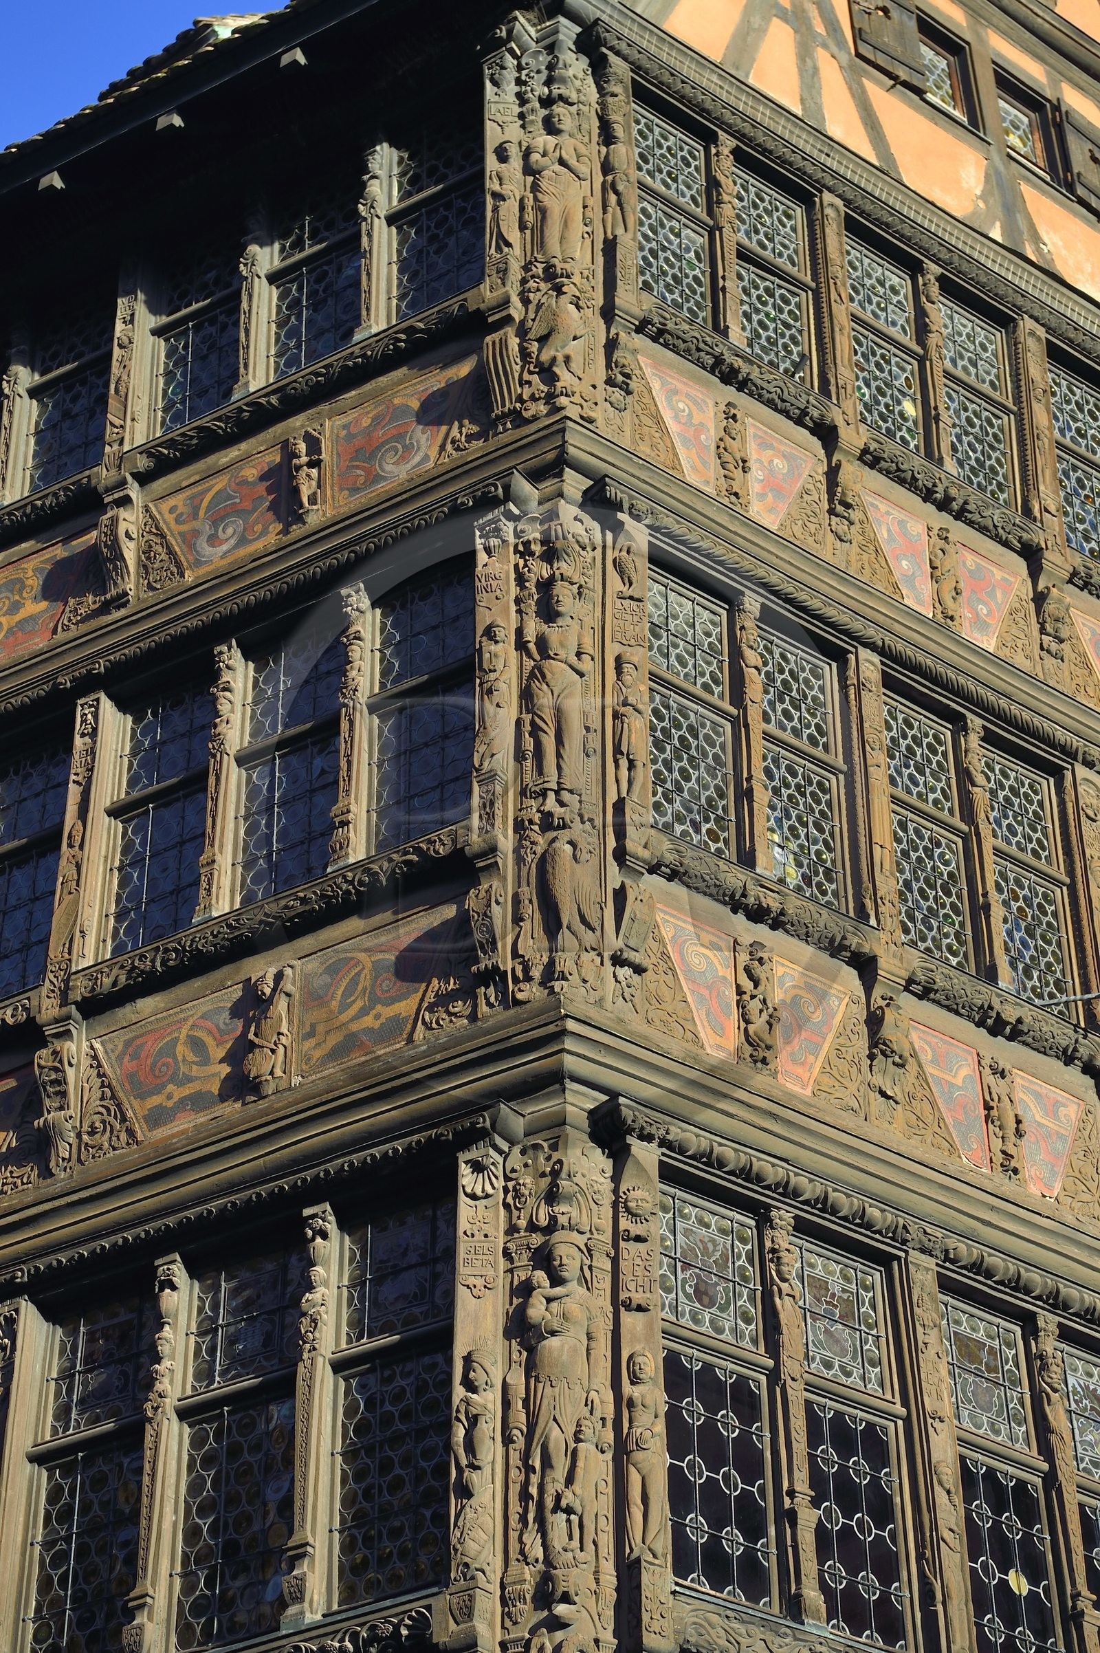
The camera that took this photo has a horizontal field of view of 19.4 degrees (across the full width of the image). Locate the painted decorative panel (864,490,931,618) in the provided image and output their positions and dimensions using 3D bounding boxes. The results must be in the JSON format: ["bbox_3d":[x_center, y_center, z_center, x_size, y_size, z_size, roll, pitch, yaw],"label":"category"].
[{"bbox_3d":[1.605,-1.266,14.884,0.415,0.580,0.050,25,-44,-30],"label":"painted decorative panel"}]

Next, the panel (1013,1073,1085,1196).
[{"bbox_3d":[2.198,1.382,13.938,0.447,0.606,0.040,25,-44,-30],"label":"panel"}]

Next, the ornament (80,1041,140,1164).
[{"bbox_3d":[-1.767,1.060,12.963,0.290,0.575,0.070,-21,-41,25],"label":"ornament"}]

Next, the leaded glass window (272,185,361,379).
[{"bbox_3d":[-1.092,-2.609,15.312,0.589,1.218,0.080,-21,-41,26],"label":"leaded glass window"}]

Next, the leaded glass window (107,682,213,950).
[{"bbox_3d":[-1.716,-0.031,14.360,0.582,1.429,0.080,-21,-41,25],"label":"leaded glass window"}]

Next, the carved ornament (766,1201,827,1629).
[{"bbox_3d":[0.835,2.106,11.525,0.140,1.580,0.130,25,-44,-30],"label":"carved ornament"}]

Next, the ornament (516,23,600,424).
[{"bbox_3d":[0.044,-2.823,15.036,0.381,2.678,0.240,1,-37,-3],"label":"ornament"}]

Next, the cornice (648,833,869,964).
[{"bbox_3d":[0.897,0.330,13.342,1.277,0.176,0.175,25,-44,-30],"label":"cornice"}]

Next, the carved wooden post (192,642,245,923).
[{"bbox_3d":[-1.369,-0.176,13.529,0.130,1.430,0.140,-21,-41,25],"label":"carved wooden post"}]

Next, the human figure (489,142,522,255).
[{"bbox_3d":[-0.179,-2.819,14.524,0.183,0.731,0.100,-21,-41,26],"label":"human figure"}]

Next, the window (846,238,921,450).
[{"bbox_3d":[1.628,-2.391,15.852,0.500,1.260,0.080,25,-44,-30],"label":"window"}]

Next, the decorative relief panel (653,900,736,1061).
[{"bbox_3d":[0.592,0.650,13.013,0.430,0.620,0.050,25,-43,-31],"label":"decorative relief panel"}]

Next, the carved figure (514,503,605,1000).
[{"bbox_3d":[0.028,-0.293,12.540,0.420,2.380,0.220,1,-36,-3],"label":"carved figure"}]

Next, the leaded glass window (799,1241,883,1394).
[{"bbox_3d":[1.076,1.854,12.123,0.490,0.550,0.080,25,-44,-30],"label":"leaded glass window"}]

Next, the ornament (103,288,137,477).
[{"bbox_3d":[-2.134,-2.229,16.142,0.147,1.404,0.120,-21,-41,25],"label":"ornament"}]

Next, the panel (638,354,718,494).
[{"bbox_3d":[0.554,-1.762,14.213,0.450,0.599,0.050,25,-43,-31],"label":"panel"}]

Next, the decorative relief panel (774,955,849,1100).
[{"bbox_3d":[1.097,0.871,13.224,0.455,0.622,0.040,25,-44,-30],"label":"decorative relief panel"}]

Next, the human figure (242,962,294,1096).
[{"bbox_3d":[-1.088,0.804,12.520,0.210,0.570,0.140,-21,-41,25],"label":"human figure"}]

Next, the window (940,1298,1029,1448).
[{"bbox_3d":[1.739,2.224,13.081,0.560,0.560,0.080,25,-43,-31],"label":"window"}]

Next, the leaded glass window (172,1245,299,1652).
[{"bbox_3d":[-1.166,2.355,12.275,0.550,1.600,0.080,-21,-41,26],"label":"leaded glass window"}]

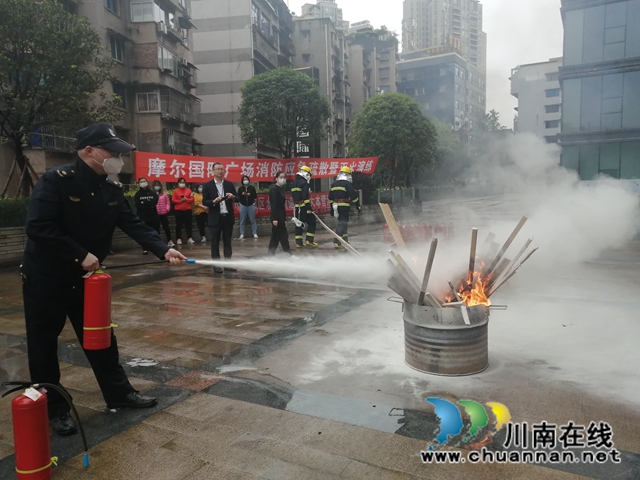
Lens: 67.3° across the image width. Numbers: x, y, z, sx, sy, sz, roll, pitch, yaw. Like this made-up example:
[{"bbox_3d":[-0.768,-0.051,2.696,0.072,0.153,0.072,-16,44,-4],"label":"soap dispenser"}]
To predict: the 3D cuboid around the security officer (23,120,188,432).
[{"bbox_3d":[-1.228,0.186,2.782,0.760,1.710,0.620,1,7,27],"label":"security officer"}]

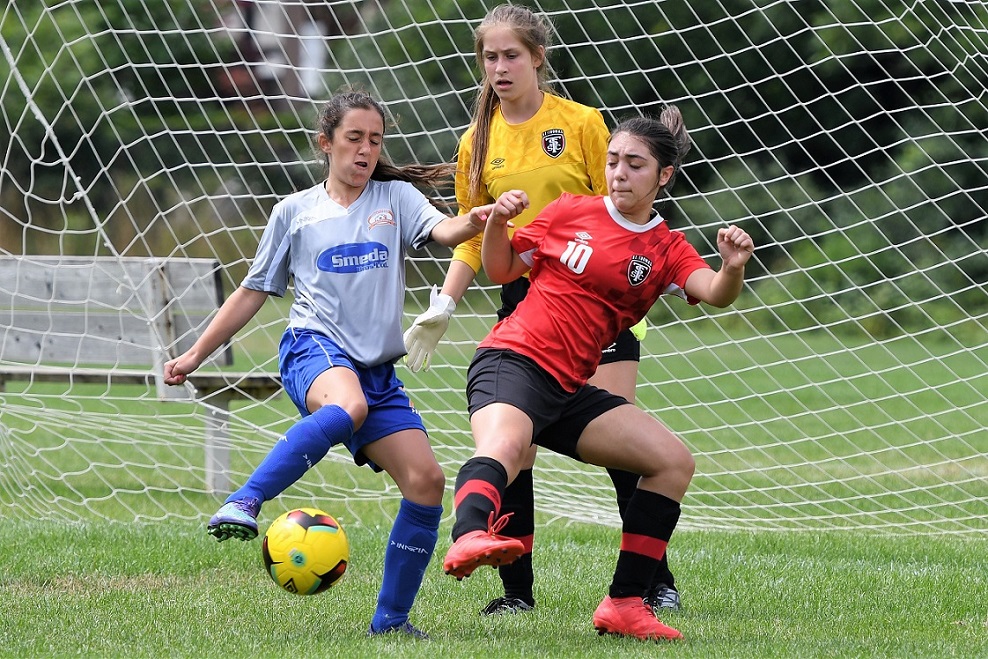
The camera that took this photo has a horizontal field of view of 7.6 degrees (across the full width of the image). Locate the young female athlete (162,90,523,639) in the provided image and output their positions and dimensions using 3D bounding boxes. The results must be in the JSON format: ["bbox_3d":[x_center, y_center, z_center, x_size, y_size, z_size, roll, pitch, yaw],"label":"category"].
[{"bbox_3d":[-0.390,0.089,19.100,0.920,1.410,0.660,0,2,-5],"label":"young female athlete"}]

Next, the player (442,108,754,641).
[{"bbox_3d":[0.265,0.115,19.000,0.800,1.365,0.720,0,2,-3],"label":"player"}]

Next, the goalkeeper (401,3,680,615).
[{"bbox_3d":[0.125,-0.054,19.950,0.730,1.645,0.470,0,2,11],"label":"goalkeeper"}]

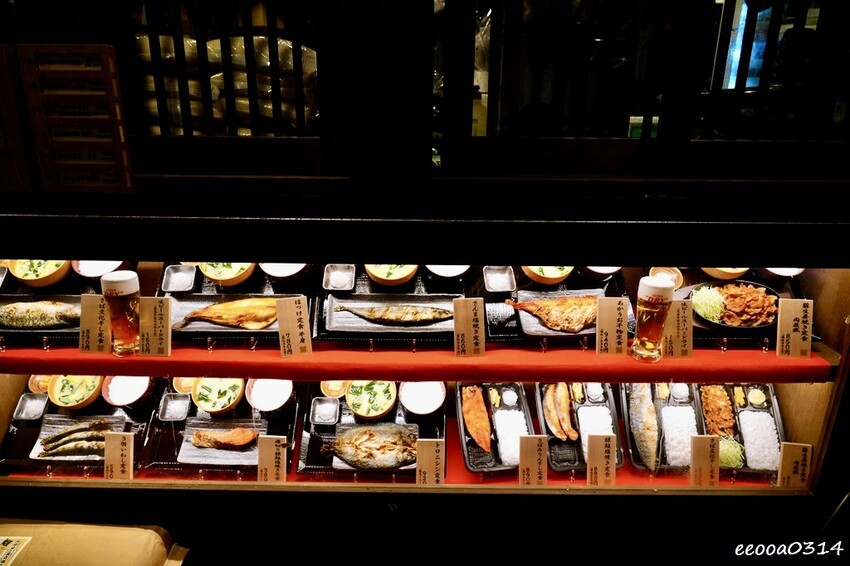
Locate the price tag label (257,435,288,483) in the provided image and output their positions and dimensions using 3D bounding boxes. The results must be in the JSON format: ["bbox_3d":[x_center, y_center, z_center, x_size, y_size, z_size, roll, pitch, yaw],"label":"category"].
[{"bbox_3d":[-0.347,0.403,1.280,0.061,0.119,0.008,1,2,0],"label":"price tag label"}]

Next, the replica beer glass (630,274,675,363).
[{"bbox_3d":[0.460,0.075,1.156,0.073,0.163,0.073,1,15,0],"label":"replica beer glass"}]

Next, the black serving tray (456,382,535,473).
[{"bbox_3d":[0.173,0.347,1.378,0.173,0.036,0.229,-3,51,-3],"label":"black serving tray"}]

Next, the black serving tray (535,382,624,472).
[{"bbox_3d":[0.366,0.330,1.354,0.173,0.040,0.228,-4,59,-3],"label":"black serving tray"}]

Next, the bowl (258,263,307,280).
[{"bbox_3d":[-0.321,-0.041,1.304,0.117,0.058,0.117,0,55,0],"label":"bowl"}]

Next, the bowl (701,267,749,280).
[{"bbox_3d":[0.692,-0.050,1.335,0.125,0.065,0.125,0,55,0],"label":"bowl"}]

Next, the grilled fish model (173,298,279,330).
[{"bbox_3d":[-0.414,0.071,1.226,0.245,0.030,0.085,-4,55,-3],"label":"grilled fish model"}]

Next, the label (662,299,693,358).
[{"bbox_3d":[0.526,0.094,1.176,0.061,0.121,0.008,1,3,0],"label":"label"}]

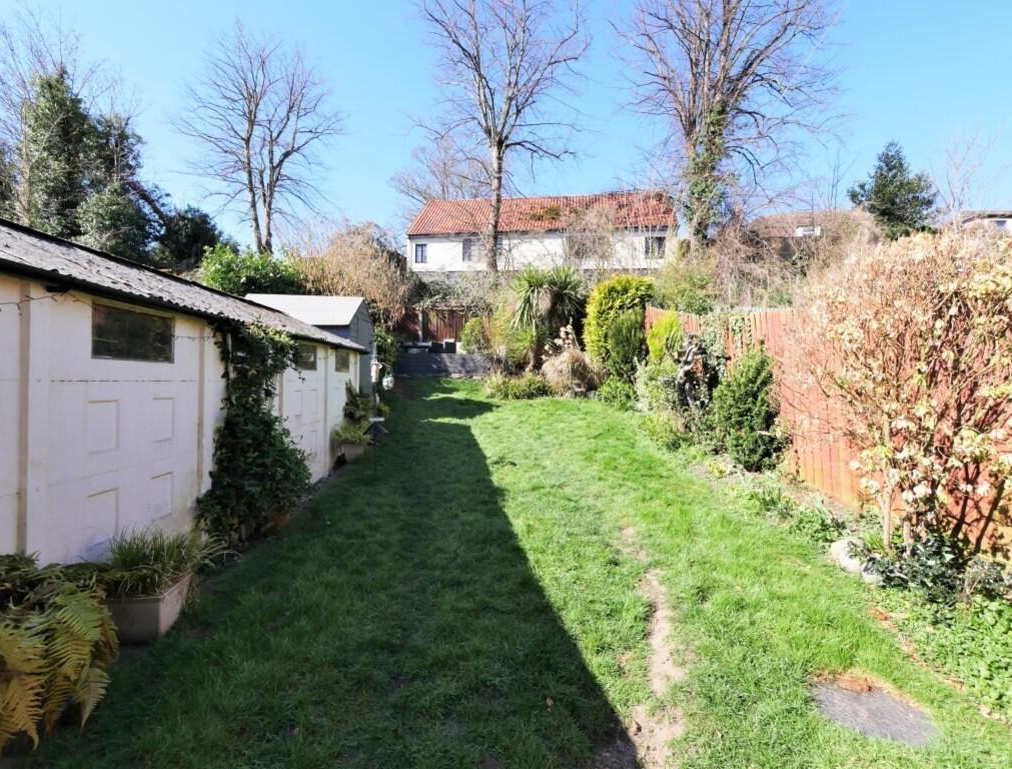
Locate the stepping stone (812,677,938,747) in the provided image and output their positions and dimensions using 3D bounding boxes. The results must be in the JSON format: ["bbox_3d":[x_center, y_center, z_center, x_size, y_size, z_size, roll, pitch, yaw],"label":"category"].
[{"bbox_3d":[1.605,1.421,1.800,0.370,0.040,0.380,0,0,-27],"label":"stepping stone"}]

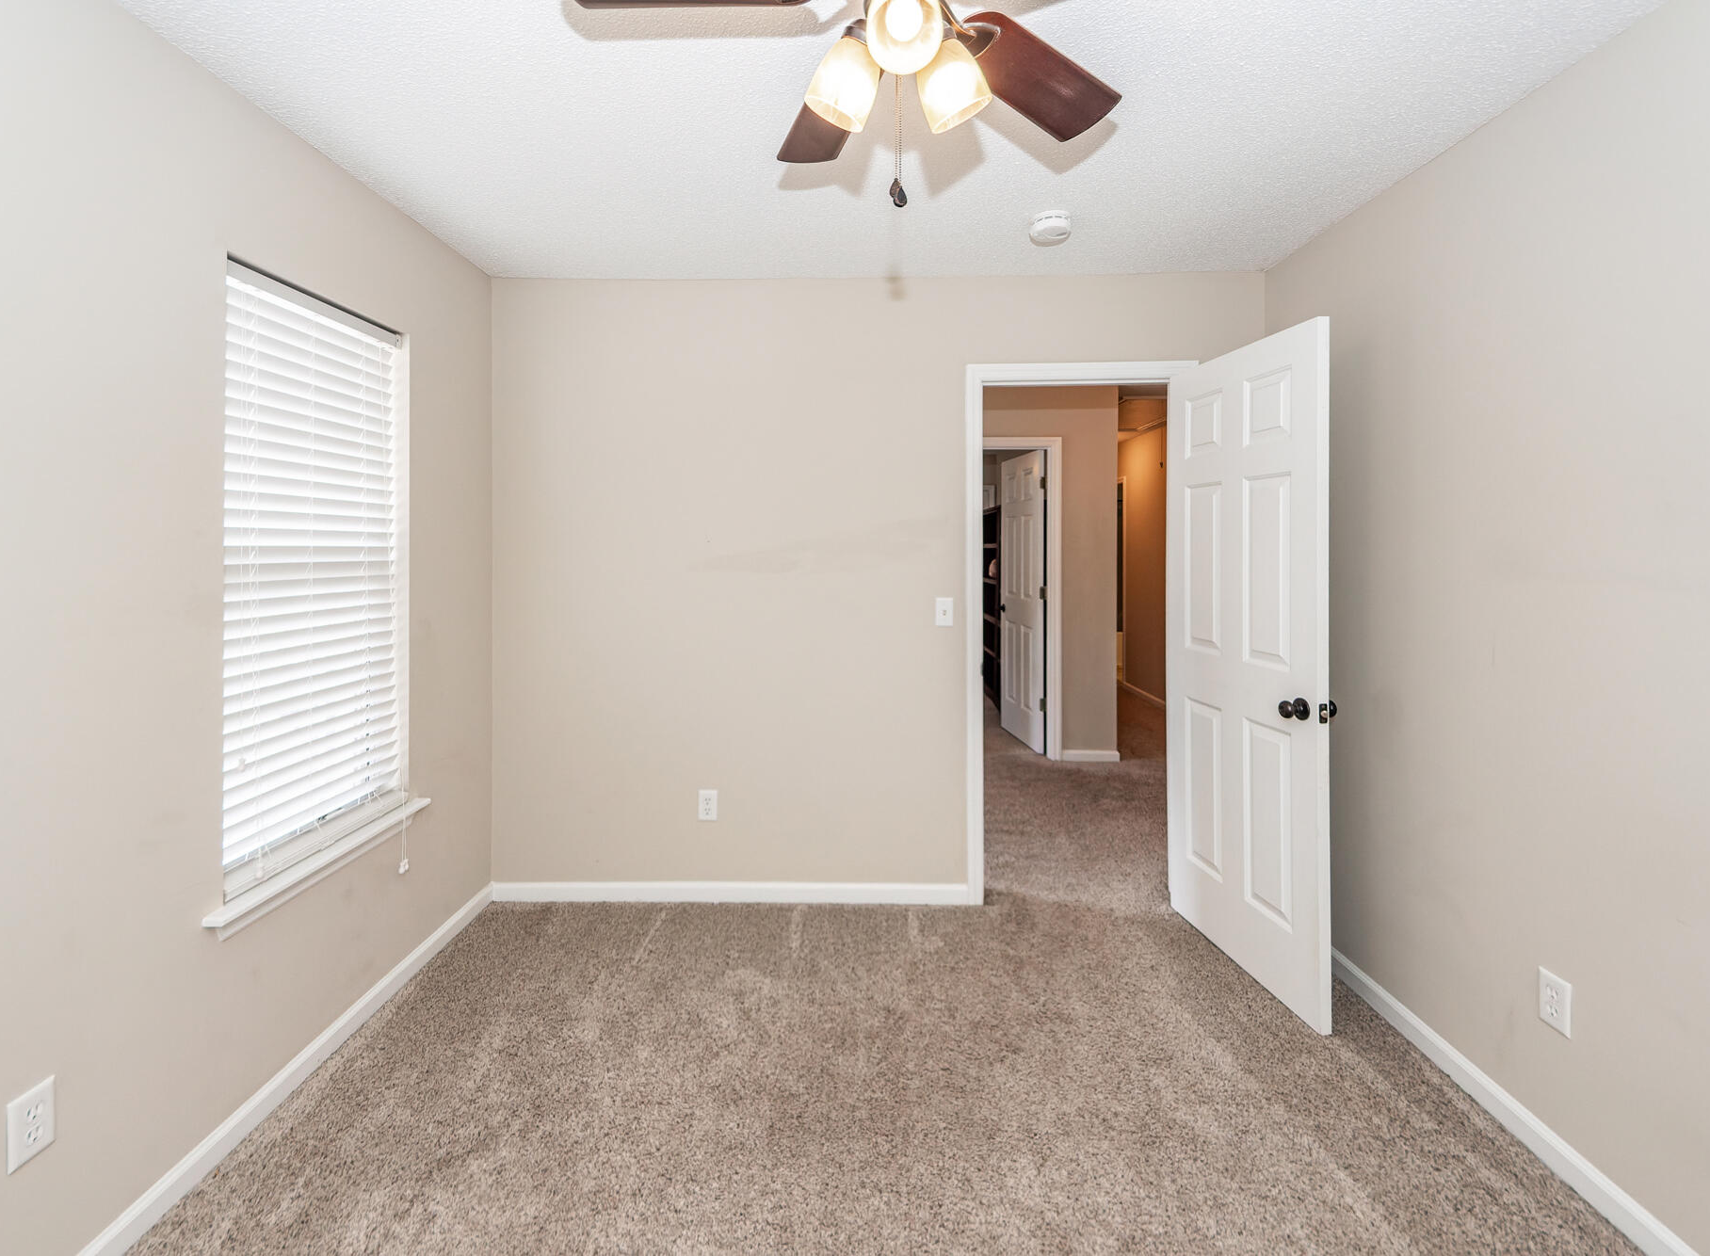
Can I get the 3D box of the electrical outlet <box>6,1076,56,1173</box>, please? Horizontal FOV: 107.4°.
[{"bbox_3d":[-1.459,0.881,1.114,0.008,0.118,0.066,0,4,1],"label":"electrical outlet"}]

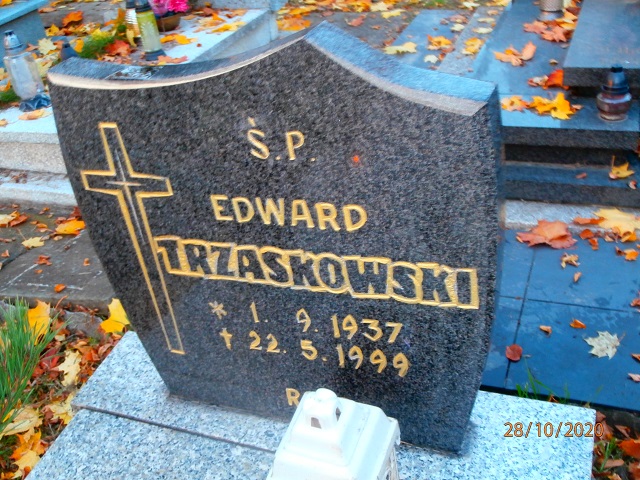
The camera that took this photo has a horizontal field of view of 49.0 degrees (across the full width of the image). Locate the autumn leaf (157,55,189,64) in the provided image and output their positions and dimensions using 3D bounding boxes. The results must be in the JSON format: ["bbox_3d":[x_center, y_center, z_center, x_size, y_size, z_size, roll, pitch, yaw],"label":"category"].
[{"bbox_3d":[-0.682,-0.832,3.235,0.170,0.020,0.078,6,37,23],"label":"autumn leaf"}]

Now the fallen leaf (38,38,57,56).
[{"bbox_3d":[-1.419,-1.002,3.658,0.094,0.050,0.120,-18,33,-16],"label":"fallen leaf"}]

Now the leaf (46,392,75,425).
[{"bbox_3d":[-0.620,0.404,1.686,0.072,0.025,0.092,-24,35,-23],"label":"leaf"}]

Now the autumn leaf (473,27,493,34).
[{"bbox_3d":[0.819,-1.057,3.542,0.098,0.016,0.077,-1,34,13],"label":"autumn leaf"}]

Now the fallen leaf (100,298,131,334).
[{"bbox_3d":[-0.561,0.210,1.931,0.085,0.040,0.118,-19,33,-17],"label":"fallen leaf"}]

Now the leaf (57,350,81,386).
[{"bbox_3d":[-0.648,0.331,1.810,0.062,0.025,0.120,-23,34,-22],"label":"leaf"}]

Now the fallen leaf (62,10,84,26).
[{"bbox_3d":[-1.433,-1.283,4.068,0.116,0.050,0.120,-17,33,-14],"label":"fallen leaf"}]

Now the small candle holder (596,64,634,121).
[{"bbox_3d":[0.852,-0.426,2.018,0.100,0.155,0.100,6,34,22],"label":"small candle holder"}]

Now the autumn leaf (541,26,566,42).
[{"bbox_3d":[0.895,-0.788,2.694,0.100,0.035,0.095,3,33,18],"label":"autumn leaf"}]

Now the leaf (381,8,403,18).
[{"bbox_3d":[0.412,-1.312,4.065,0.127,0.025,0.106,-5,34,7],"label":"leaf"}]

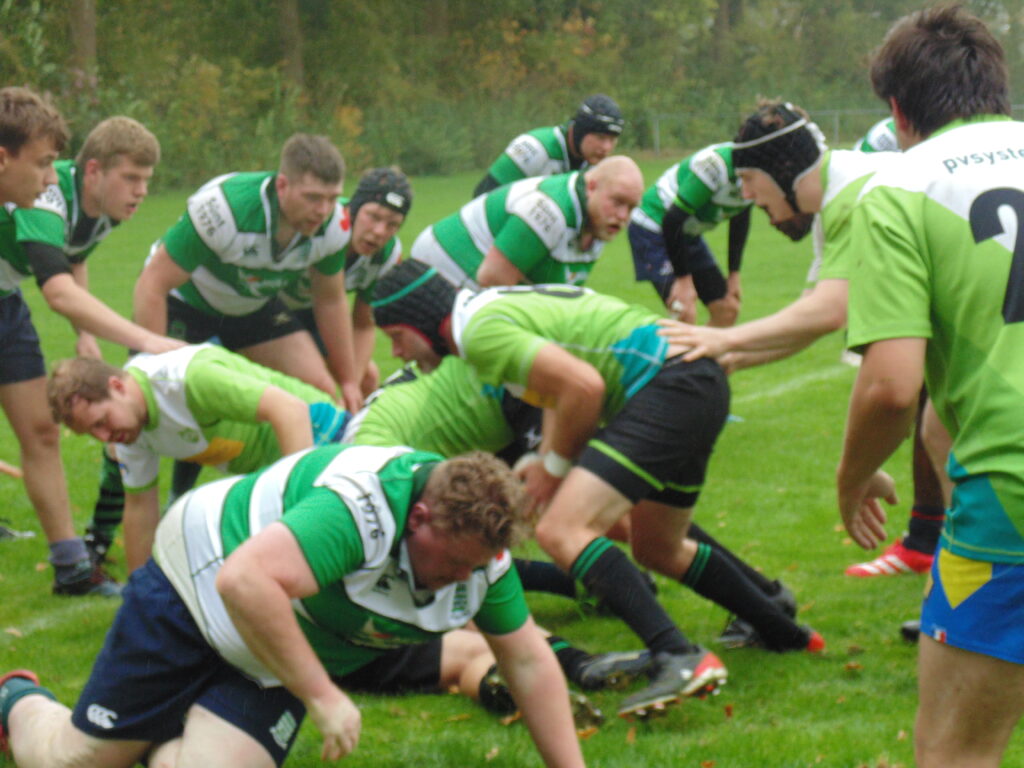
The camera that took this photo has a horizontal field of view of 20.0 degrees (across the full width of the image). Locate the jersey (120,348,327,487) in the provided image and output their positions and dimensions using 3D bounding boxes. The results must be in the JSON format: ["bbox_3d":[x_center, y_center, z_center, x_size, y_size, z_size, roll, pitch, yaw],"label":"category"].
[{"bbox_3d":[-0.689,0.079,7.050,0.580,0.330,0.470,20,-36,-41],"label":"jersey"}]

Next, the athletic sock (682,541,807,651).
[{"bbox_3d":[0.587,0.536,7.250,0.360,0.130,0.120,36,-6,1],"label":"athletic sock"}]

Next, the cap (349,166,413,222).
[{"bbox_3d":[-0.388,-0.553,8.550,0.180,0.190,0.220,-3,26,-32],"label":"cap"}]

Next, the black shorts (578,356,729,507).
[{"bbox_3d":[0.349,0.118,7.200,0.330,0.370,0.380,-19,7,-14],"label":"black shorts"}]

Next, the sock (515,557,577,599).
[{"bbox_3d":[0.057,0.514,7.700,0.320,0.110,0.100,7,1,6],"label":"sock"}]

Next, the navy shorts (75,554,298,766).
[{"bbox_3d":[-0.632,0.540,5.700,0.420,0.370,0.360,-7,28,-44],"label":"navy shorts"}]

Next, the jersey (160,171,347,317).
[{"bbox_3d":[-0.685,-0.371,7.650,0.530,0.340,0.630,-3,-27,-30],"label":"jersey"}]

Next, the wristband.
[{"bbox_3d":[0.110,0.194,6.980,0.065,0.045,0.068,24,0,-6],"label":"wristband"}]

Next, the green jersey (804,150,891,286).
[{"bbox_3d":[0.974,-0.271,7.050,0.400,0.660,0.540,-38,3,5],"label":"green jersey"}]

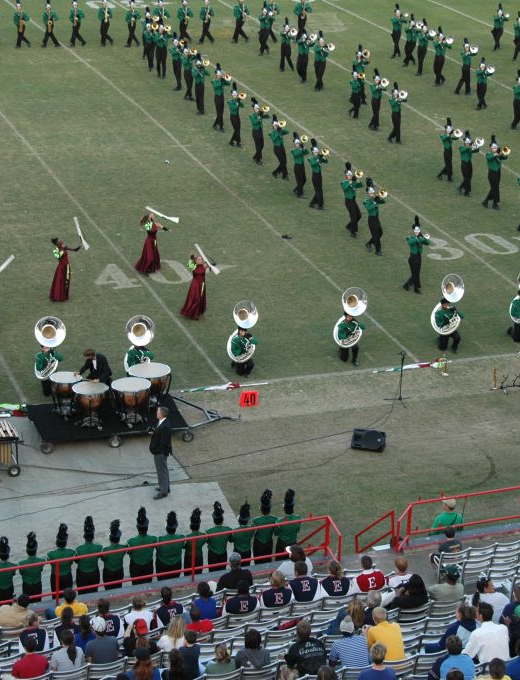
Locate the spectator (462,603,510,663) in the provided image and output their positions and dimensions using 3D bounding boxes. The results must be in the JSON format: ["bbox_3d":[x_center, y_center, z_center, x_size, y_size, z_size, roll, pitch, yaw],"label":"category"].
[{"bbox_3d":[2.687,3.960,23.512,0.580,1.280,0.820,-11,24,-31],"label":"spectator"}]

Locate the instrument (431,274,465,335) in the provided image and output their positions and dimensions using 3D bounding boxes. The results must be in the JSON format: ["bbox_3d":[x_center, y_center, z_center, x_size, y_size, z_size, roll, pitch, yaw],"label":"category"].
[{"bbox_3d":[4.297,-0.802,42.966,0.700,1.370,0.580,-9,24,-26],"label":"instrument"}]

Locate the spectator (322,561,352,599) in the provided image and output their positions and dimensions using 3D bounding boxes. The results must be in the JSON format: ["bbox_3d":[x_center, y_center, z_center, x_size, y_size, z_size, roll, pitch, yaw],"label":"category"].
[{"bbox_3d":[1.109,3.873,28.621,0.500,1.260,0.750,-7,22,-22],"label":"spectator"}]

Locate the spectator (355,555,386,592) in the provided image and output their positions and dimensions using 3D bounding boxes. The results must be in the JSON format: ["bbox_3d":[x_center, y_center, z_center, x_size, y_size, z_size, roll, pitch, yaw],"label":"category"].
[{"bbox_3d":[1.494,3.711,28.119,0.540,1.273,0.750,-8,23,-23],"label":"spectator"}]

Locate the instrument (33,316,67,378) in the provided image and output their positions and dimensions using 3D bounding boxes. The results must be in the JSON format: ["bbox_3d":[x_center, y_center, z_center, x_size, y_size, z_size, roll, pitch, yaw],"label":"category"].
[{"bbox_3d":[-4.458,0.169,39.706,0.680,1.370,0.580,-4,22,-15],"label":"instrument"}]

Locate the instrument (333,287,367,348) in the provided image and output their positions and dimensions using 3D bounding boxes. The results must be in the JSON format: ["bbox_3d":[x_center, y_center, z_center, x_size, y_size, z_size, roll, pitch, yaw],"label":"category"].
[{"bbox_3d":[2.066,-0.505,43.049,0.780,1.380,0.580,-7,22,-22],"label":"instrument"}]

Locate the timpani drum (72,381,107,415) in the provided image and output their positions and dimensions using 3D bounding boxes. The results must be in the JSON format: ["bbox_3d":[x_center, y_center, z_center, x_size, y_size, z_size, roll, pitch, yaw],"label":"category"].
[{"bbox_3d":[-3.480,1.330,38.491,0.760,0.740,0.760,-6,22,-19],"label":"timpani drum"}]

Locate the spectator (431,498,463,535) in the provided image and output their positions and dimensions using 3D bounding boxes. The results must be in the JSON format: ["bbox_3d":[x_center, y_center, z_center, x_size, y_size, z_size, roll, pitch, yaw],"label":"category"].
[{"bbox_3d":[3.292,3.569,33.011,0.550,1.740,0.400,-8,23,-24],"label":"spectator"}]

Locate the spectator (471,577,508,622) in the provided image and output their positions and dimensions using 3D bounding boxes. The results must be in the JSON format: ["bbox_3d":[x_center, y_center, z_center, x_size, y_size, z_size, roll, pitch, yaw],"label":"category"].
[{"bbox_3d":[3.322,3.932,27.854,0.500,1.165,0.800,-1,21,-8],"label":"spectator"}]

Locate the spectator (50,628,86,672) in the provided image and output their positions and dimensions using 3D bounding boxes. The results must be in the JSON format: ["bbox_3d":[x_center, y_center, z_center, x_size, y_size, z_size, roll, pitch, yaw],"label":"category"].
[{"bbox_3d":[-2.618,4.280,24.844,0.480,1.230,0.750,-8,23,-23],"label":"spectator"}]

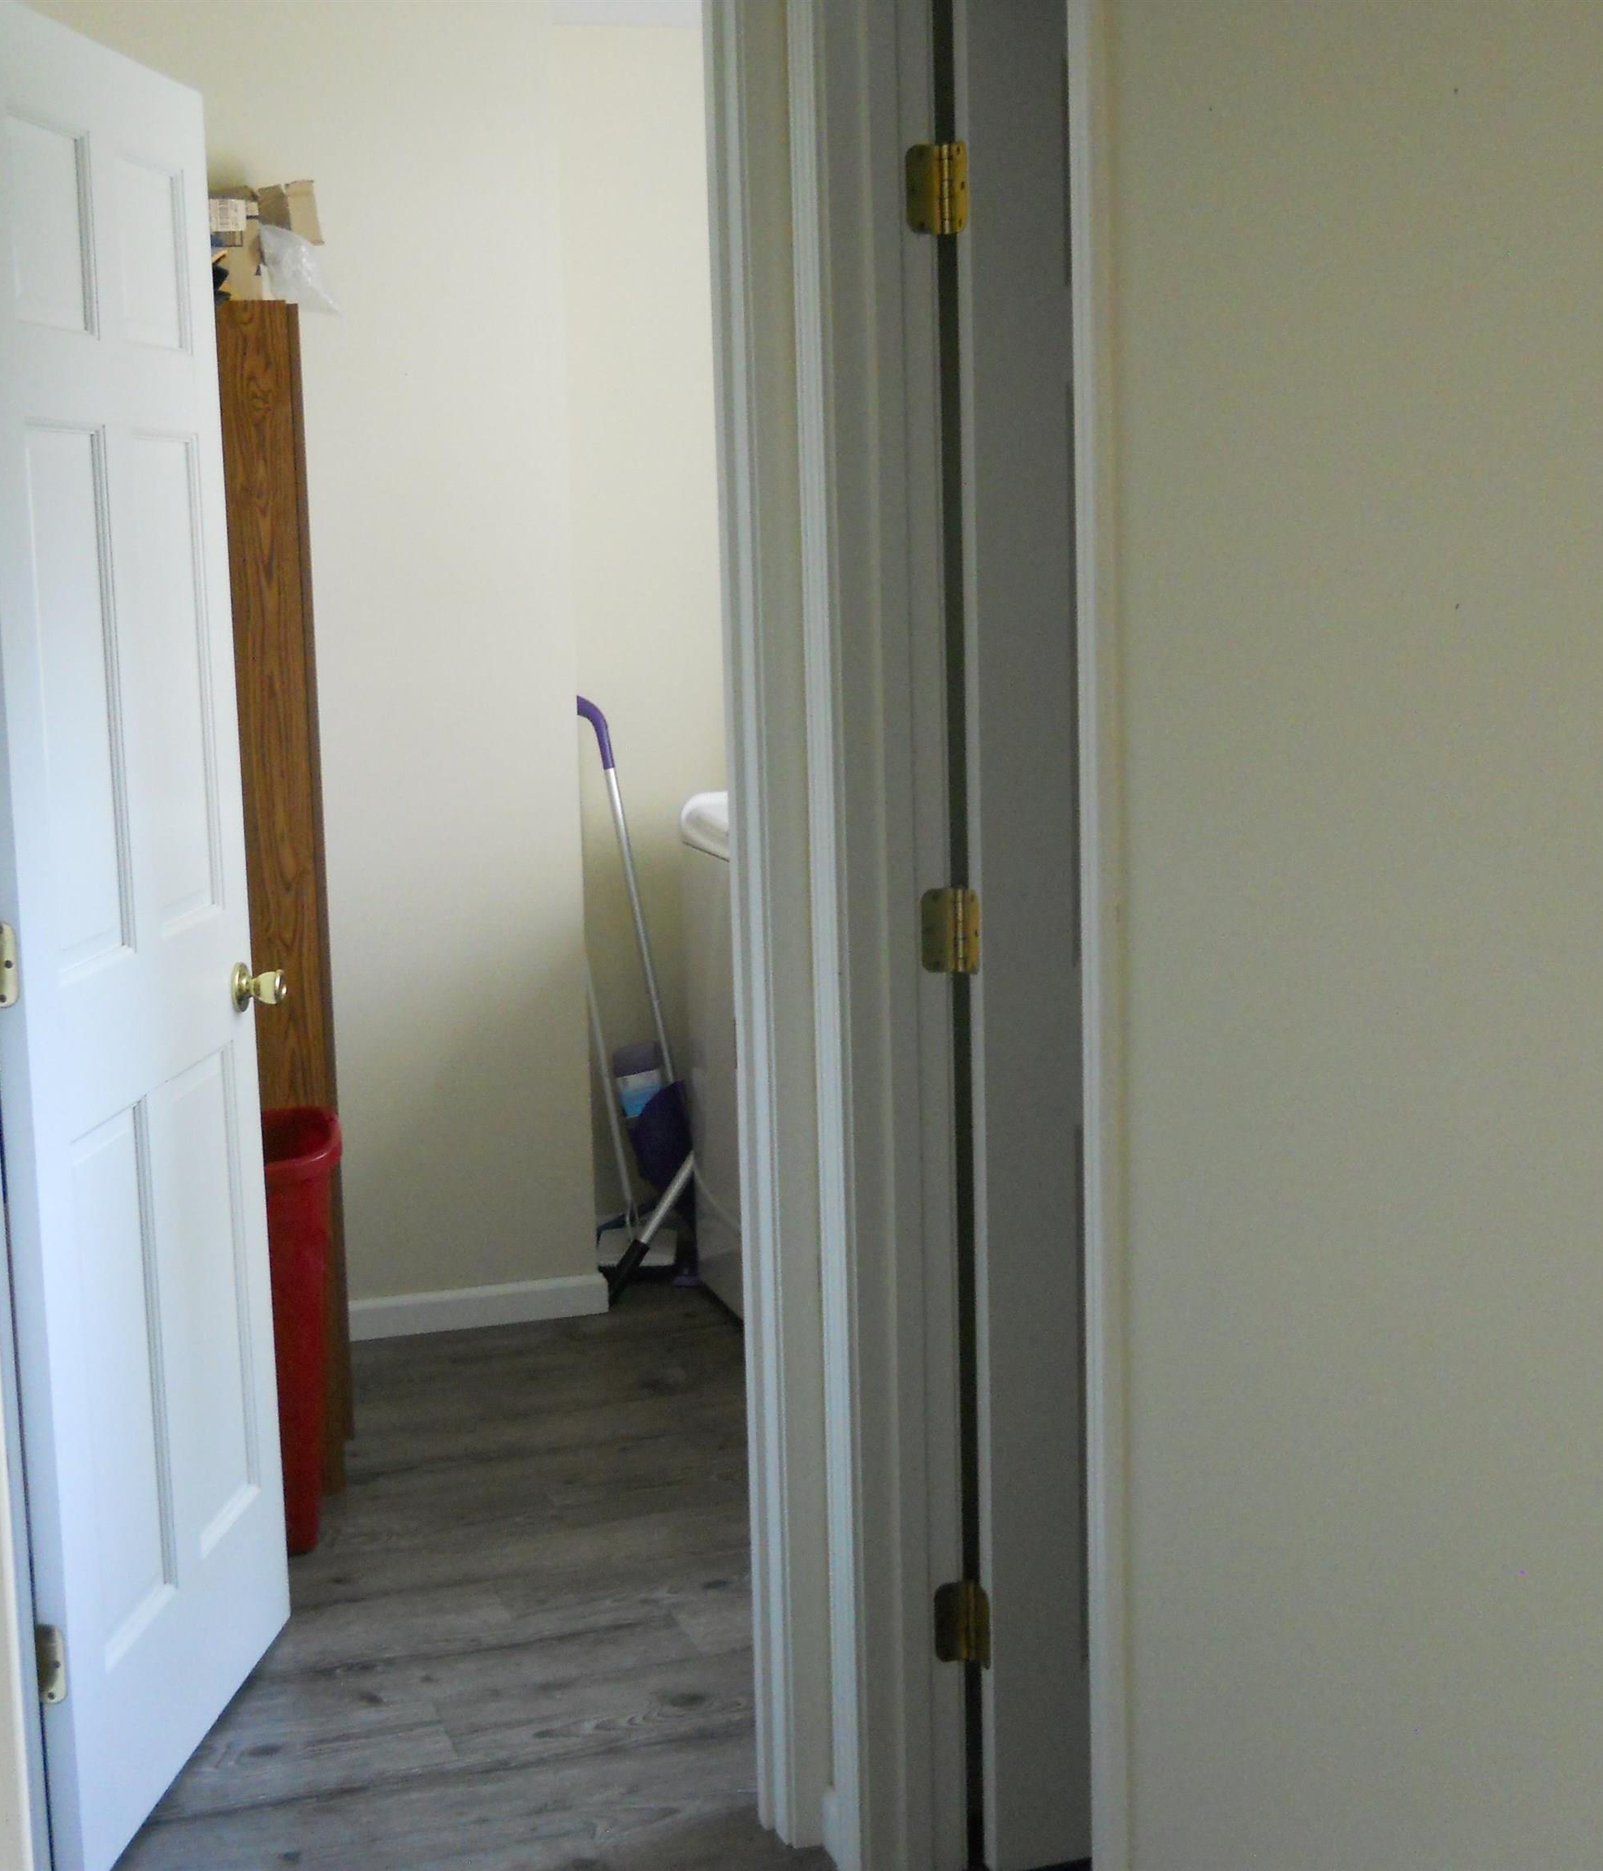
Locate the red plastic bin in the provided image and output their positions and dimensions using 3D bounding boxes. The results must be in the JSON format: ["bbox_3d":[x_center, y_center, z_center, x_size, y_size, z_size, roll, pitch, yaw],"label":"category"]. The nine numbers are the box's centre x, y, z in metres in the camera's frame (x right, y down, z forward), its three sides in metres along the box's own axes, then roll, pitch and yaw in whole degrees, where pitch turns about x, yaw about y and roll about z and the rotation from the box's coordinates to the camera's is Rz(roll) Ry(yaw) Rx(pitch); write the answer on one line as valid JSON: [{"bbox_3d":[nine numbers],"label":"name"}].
[{"bbox_3d":[-0.827,0.602,4.047,0.290,0.605,0.410,-3,7,-12],"label":"red plastic bin"}]

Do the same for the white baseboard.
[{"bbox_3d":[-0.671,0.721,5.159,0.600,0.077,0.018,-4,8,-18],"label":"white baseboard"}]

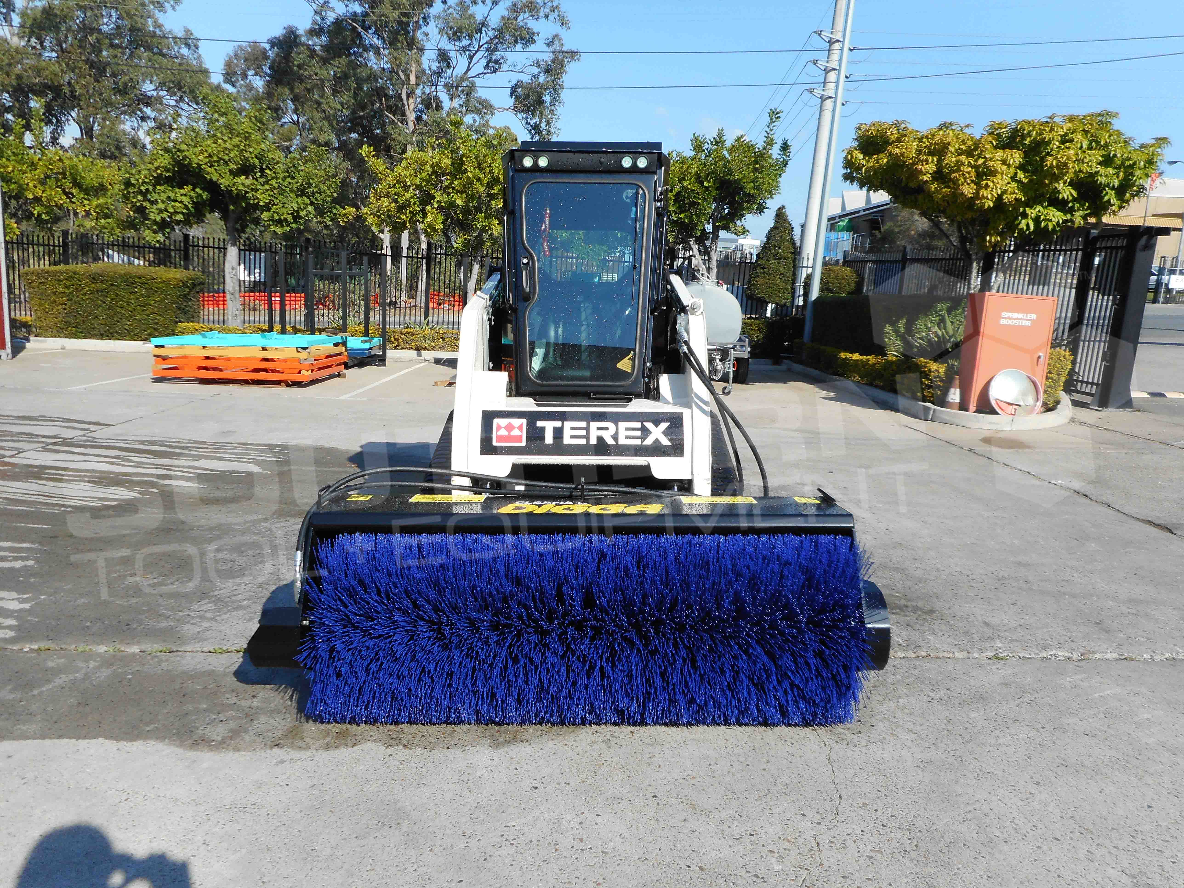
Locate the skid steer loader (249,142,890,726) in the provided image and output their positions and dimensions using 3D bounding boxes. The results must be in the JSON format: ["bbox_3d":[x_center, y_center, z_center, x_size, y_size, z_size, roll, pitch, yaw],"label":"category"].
[{"bbox_3d":[-0.080,-0.320,4.130,2.220,2.120,3.350,1,12,0],"label":"skid steer loader"}]

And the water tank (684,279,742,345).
[{"bbox_3d":[1.581,-2.105,13.850,1.450,1.020,1.600,3,10,-7],"label":"water tank"}]

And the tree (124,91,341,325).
[{"bbox_3d":[-6.682,-4.223,15.900,4.050,4.750,3.800,4,10,0],"label":"tree"}]

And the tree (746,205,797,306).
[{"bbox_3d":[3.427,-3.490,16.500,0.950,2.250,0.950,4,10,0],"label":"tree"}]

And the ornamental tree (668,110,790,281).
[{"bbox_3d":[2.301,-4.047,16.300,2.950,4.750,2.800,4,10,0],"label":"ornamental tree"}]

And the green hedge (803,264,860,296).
[{"bbox_3d":[4.558,-2.971,16.300,1.100,1.000,1.100,4,10,0],"label":"green hedge"}]

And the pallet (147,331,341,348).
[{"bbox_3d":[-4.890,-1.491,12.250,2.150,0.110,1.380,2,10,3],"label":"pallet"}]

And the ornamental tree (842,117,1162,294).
[{"bbox_3d":[5.100,-2.250,10.600,3.900,3.450,3.700,2,12,0],"label":"ornamental tree"}]

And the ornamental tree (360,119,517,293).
[{"bbox_3d":[-2.637,-4.039,16.200,3.500,4.550,3.300,4,10,0],"label":"ornamental tree"}]

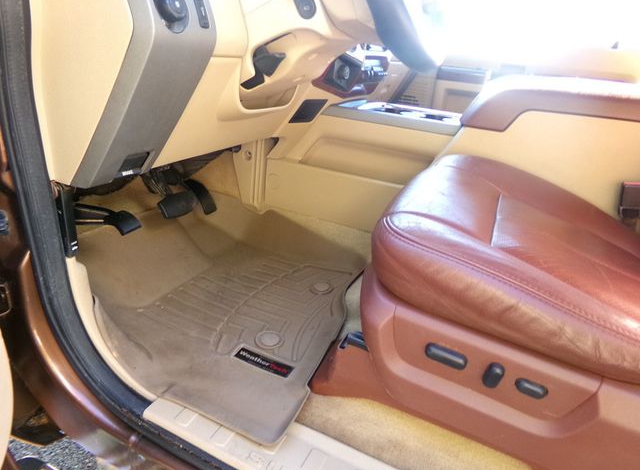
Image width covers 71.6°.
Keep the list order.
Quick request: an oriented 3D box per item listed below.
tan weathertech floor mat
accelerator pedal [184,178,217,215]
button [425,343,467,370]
[{"bbox_3d":[-0.226,0.082,1.135,0.640,0.220,0.630,14,39,25],"label":"tan weathertech floor mat"},{"bbox_3d":[-0.352,-0.114,1.325,0.032,0.120,0.050,-10,26,38],"label":"accelerator pedal"},{"bbox_3d":[0.195,0.189,0.689,0.065,0.019,0.014,14,39,25],"label":"button"}]

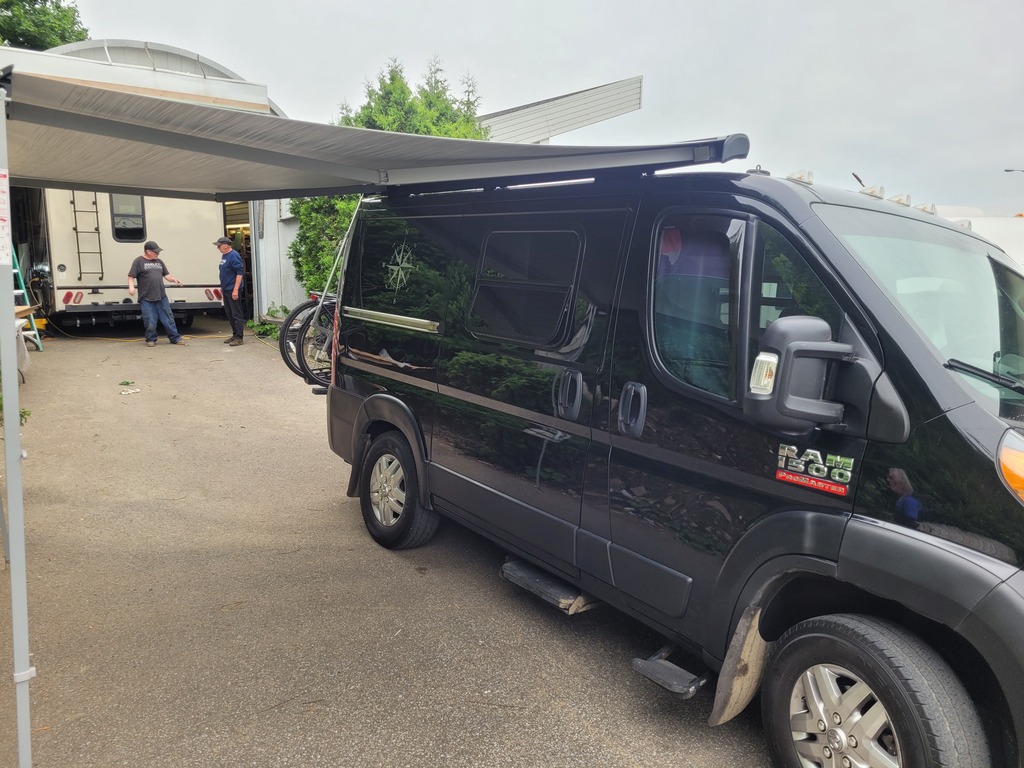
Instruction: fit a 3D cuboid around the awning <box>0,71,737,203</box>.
[{"bbox_3d":[-0.845,-0.853,3.018,2.200,0.200,2.650,-6,12,-36],"label":"awning"}]

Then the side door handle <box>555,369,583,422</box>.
[{"bbox_3d":[0.244,0.046,3.234,0.055,0.207,0.127,-6,12,-36],"label":"side door handle"}]

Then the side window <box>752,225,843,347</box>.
[{"bbox_3d":[0.901,-0.256,2.450,0.060,0.510,0.340,1,8,-37],"label":"side window"}]

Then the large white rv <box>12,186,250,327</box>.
[{"bbox_3d":[-8.229,-2.744,15.437,2.580,3.300,6.800,-6,12,-37],"label":"large white rv"}]

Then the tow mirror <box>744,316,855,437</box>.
[{"bbox_3d":[0.846,-0.025,2.262,0.300,0.320,0.150,-6,12,-37],"label":"tow mirror"}]

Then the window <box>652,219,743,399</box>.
[{"bbox_3d":[0.669,-0.302,2.803,0.050,0.640,0.420,3,7,-38],"label":"window"}]

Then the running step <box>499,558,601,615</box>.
[{"bbox_3d":[0.164,0.953,3.637,0.200,0.080,0.510,-6,12,-37],"label":"running step"}]

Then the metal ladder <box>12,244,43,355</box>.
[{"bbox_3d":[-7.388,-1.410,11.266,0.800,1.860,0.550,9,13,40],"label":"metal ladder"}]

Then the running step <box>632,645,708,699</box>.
[{"bbox_3d":[0.619,1.110,2.996,0.170,0.085,0.260,-6,12,-37],"label":"running step"}]

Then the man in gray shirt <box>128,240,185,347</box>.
[{"bbox_3d":[-5.840,-1.483,12.600,0.820,1.720,0.480,-7,13,-42],"label":"man in gray shirt"}]

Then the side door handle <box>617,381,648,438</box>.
[{"bbox_3d":[0.462,0.098,2.947,0.055,0.207,0.127,-6,12,-36],"label":"side door handle"}]

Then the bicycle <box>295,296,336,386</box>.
[{"bbox_3d":[-0.869,-0.515,6.129,1.750,1.050,0.600,-6,12,-36],"label":"bicycle"}]

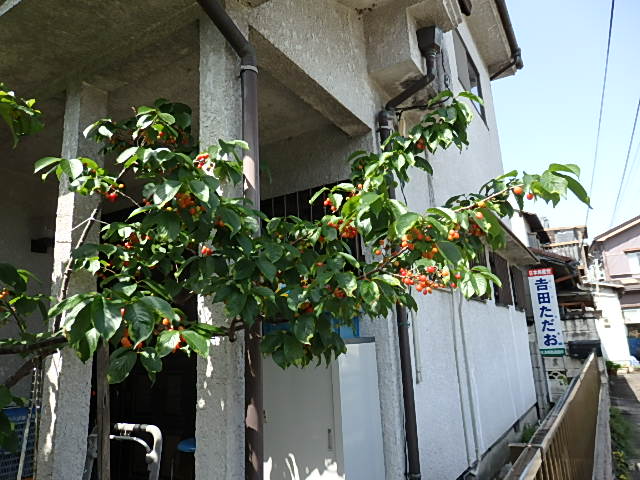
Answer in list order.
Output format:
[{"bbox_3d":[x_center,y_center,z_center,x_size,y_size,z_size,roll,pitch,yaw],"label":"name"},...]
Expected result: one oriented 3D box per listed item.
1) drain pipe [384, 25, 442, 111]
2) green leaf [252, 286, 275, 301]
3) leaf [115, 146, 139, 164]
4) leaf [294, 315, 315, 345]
[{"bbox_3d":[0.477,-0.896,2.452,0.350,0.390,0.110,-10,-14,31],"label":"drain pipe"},{"bbox_3d":[-0.171,0.162,1.400,0.065,0.041,0.050,-1,-12,-7],"label":"green leaf"},{"bbox_3d":[-0.591,-0.260,1.420,0.066,0.054,0.050,3,-13,-23],"label":"leaf"},{"bbox_3d":[-0.049,0.263,1.360,0.063,0.086,0.040,-2,-12,-2],"label":"leaf"}]

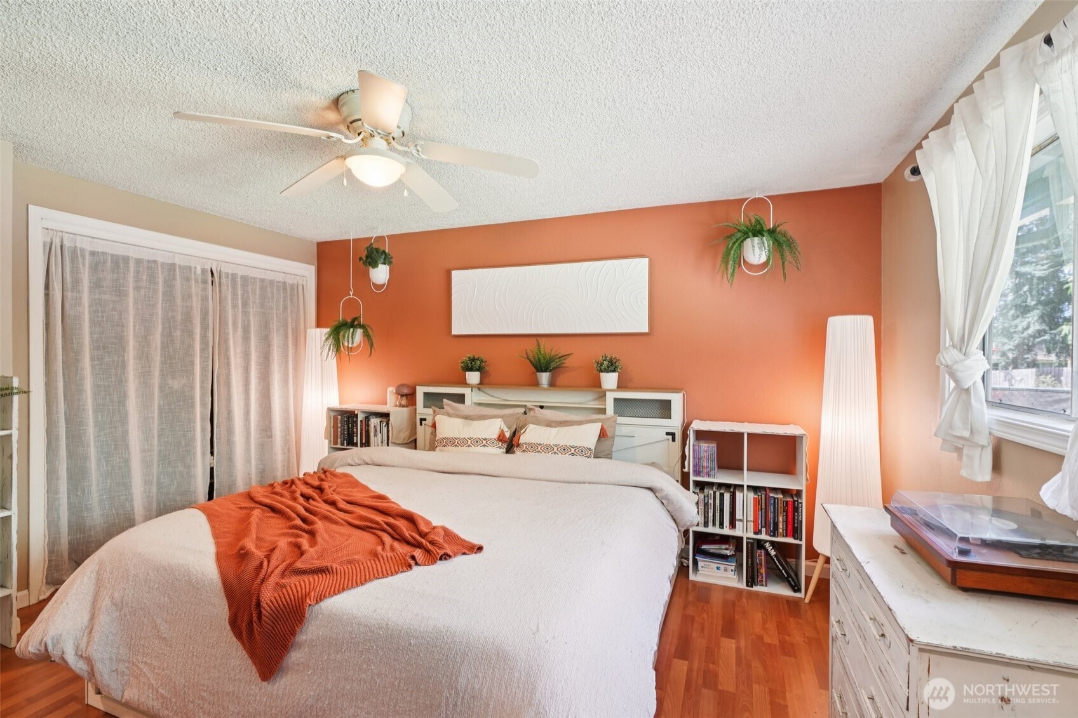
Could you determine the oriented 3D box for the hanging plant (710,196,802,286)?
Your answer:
[{"bbox_3d":[1.318,-0.717,2.926,0.512,0.549,0.379,0,1,22],"label":"hanging plant"}]

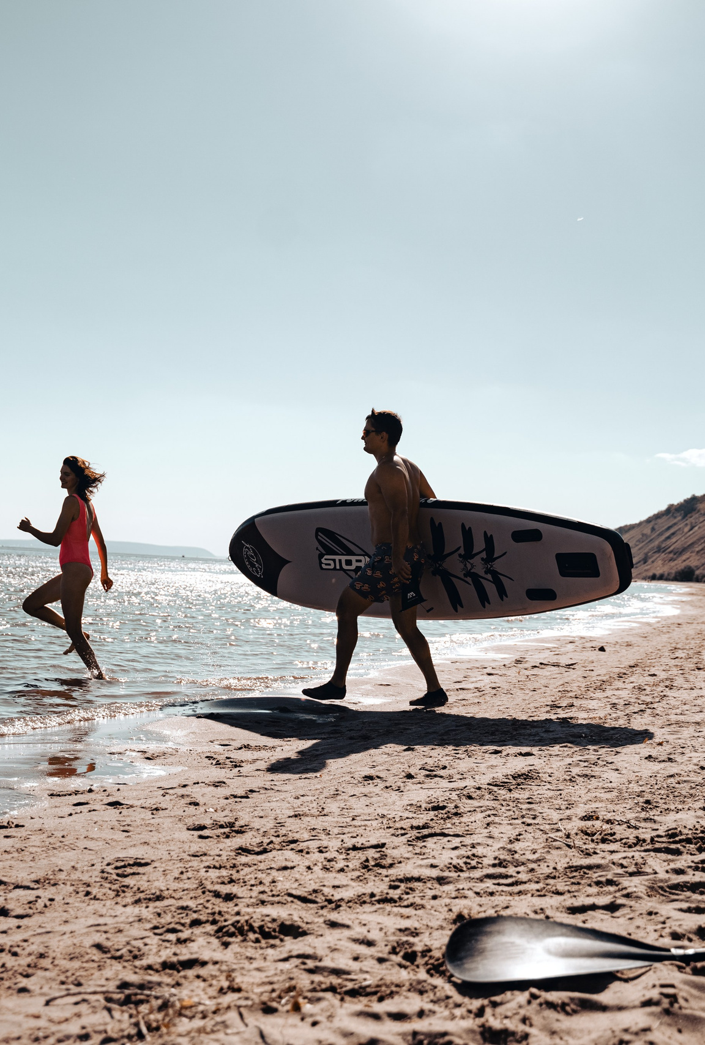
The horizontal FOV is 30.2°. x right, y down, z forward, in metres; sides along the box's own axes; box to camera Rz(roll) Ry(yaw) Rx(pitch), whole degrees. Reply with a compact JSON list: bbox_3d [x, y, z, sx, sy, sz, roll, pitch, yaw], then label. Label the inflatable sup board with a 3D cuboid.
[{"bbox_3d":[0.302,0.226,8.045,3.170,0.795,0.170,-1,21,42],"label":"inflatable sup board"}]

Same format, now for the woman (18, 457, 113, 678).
[{"bbox_3d":[-2.050,0.328,9.330,0.660,1.600,0.520,2,-2,20],"label":"woman"}]

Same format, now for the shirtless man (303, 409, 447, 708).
[{"bbox_3d":[0.149,0.221,7.740,0.900,1.750,0.600,2,-2,34],"label":"shirtless man"}]

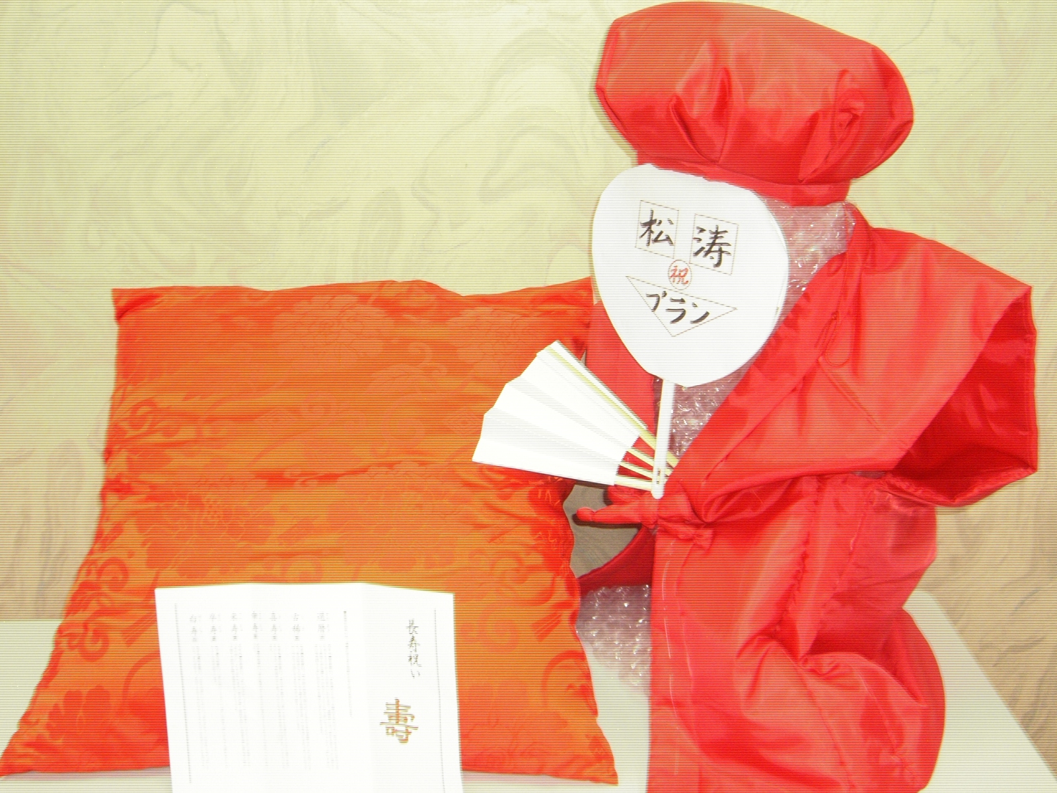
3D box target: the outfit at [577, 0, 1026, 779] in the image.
[{"bbox_3d":[0.240,0.000,1.120,0.470,0.690,0.350,17,26,38],"label":"outfit"}]

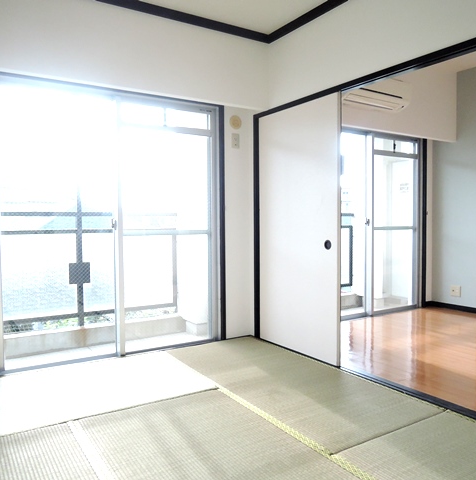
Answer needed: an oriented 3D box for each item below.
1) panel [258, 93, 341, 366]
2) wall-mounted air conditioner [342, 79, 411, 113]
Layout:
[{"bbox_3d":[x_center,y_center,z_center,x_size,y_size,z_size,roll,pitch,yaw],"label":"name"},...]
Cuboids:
[{"bbox_3d":[0.422,-0.074,3.266,0.032,1.785,0.895,-2,3,-32],"label":"panel"},{"bbox_3d":[1.226,-1.316,3.909,0.800,0.280,0.205,-2,3,-32],"label":"wall-mounted air conditioner"}]

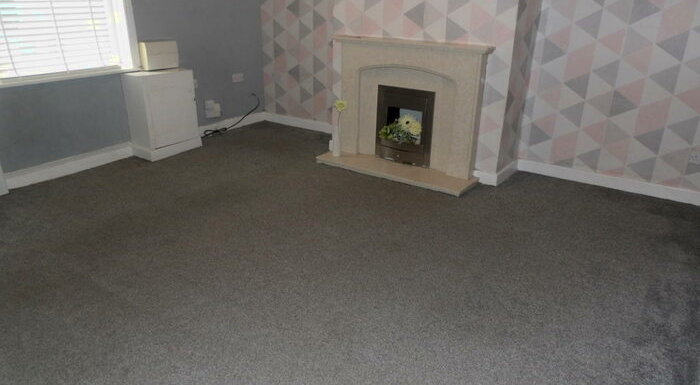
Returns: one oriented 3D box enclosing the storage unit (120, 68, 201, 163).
[{"bbox_3d":[-1.608,-0.692,4.203,0.277,0.697,0.542,15,26,32],"label":"storage unit"}]

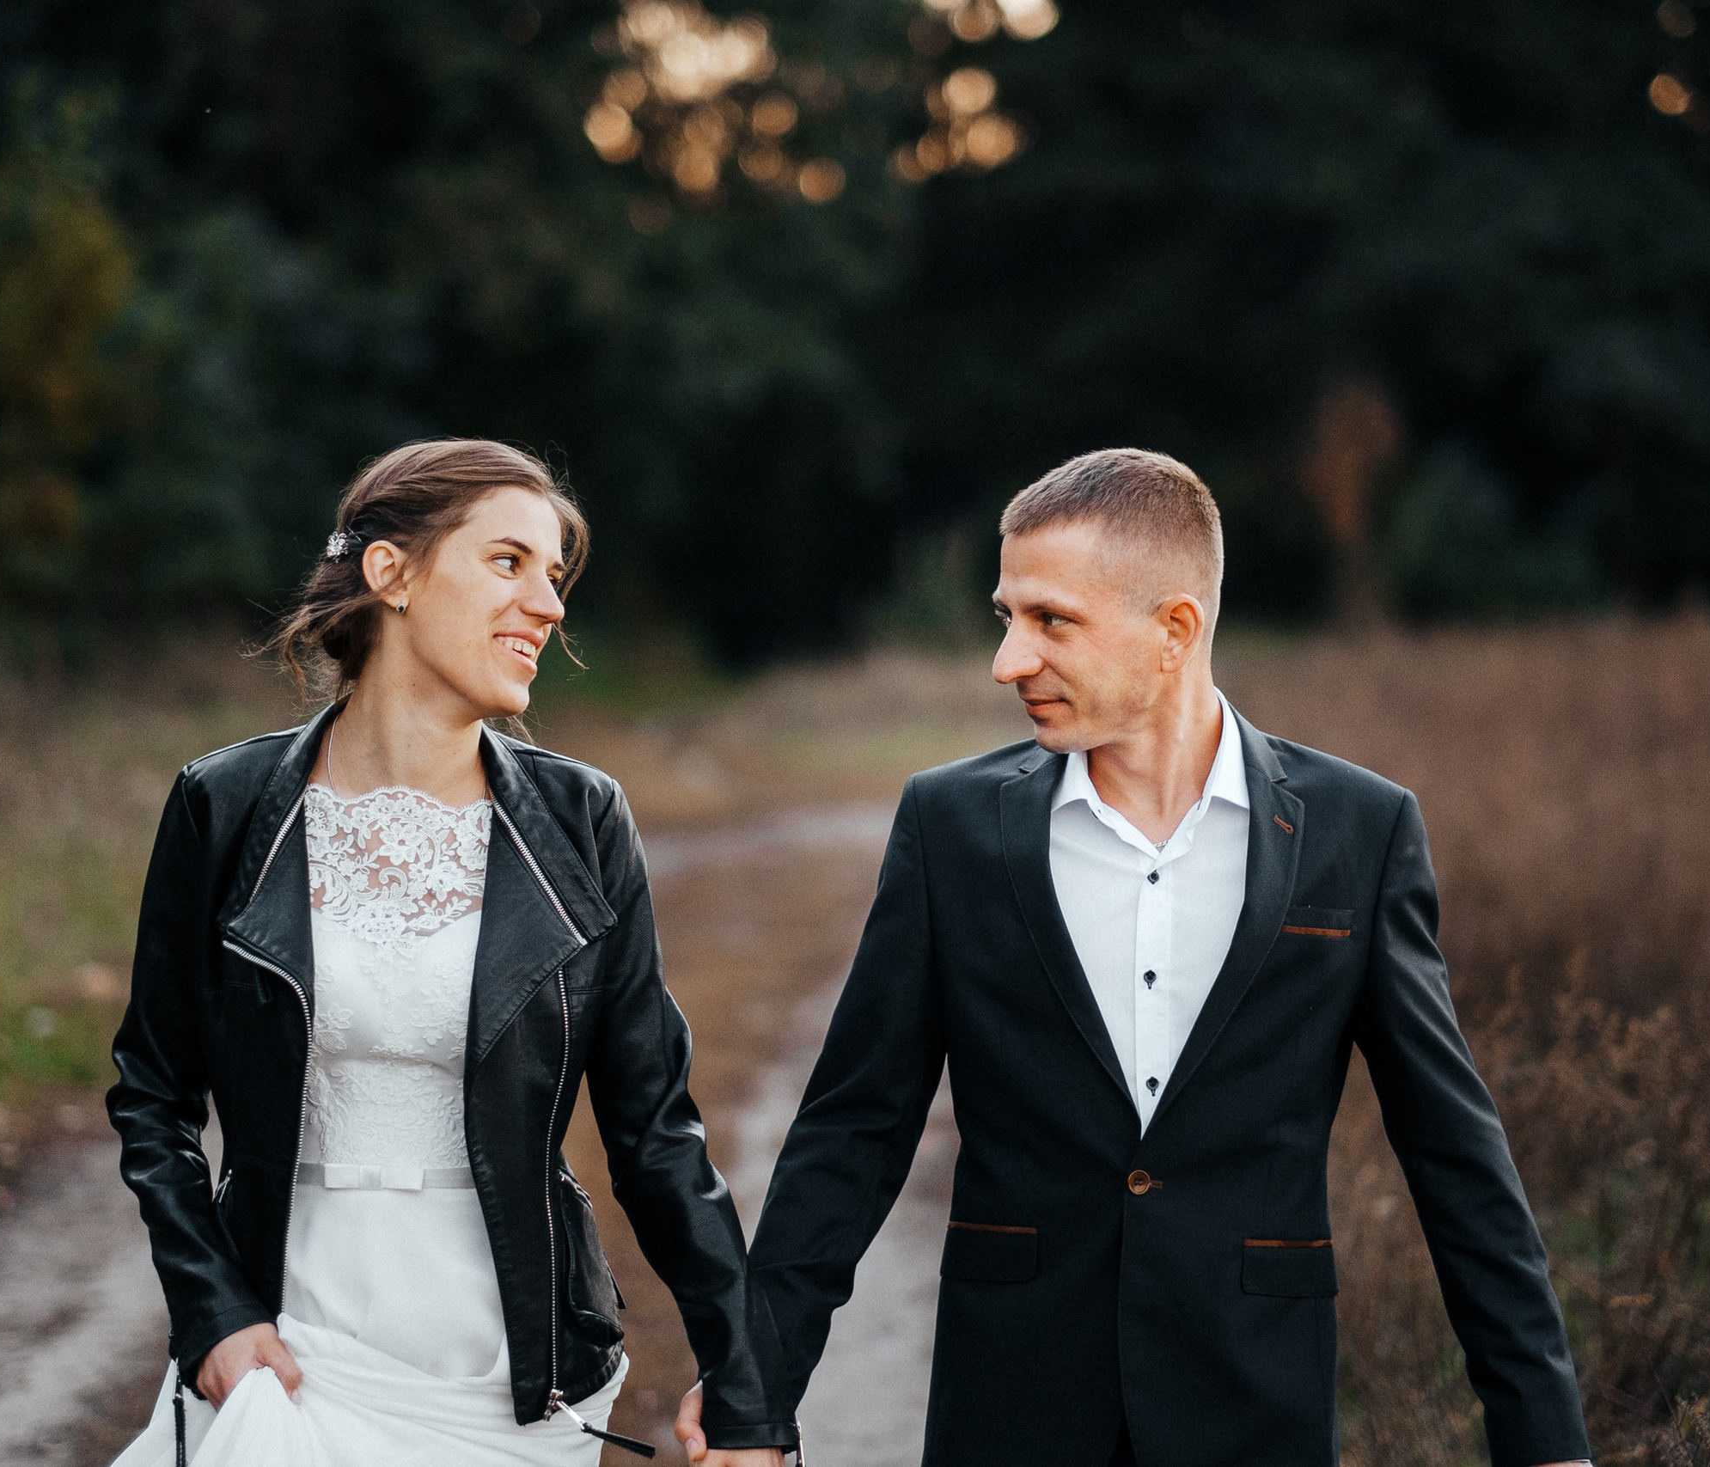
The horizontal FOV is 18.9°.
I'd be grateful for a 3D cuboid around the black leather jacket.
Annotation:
[{"bbox_3d":[-0.338,0.286,4.300,0.570,0.615,0.320,0,1,6],"label":"black leather jacket"}]

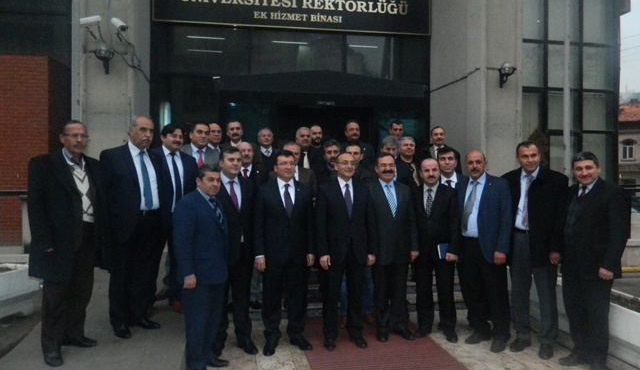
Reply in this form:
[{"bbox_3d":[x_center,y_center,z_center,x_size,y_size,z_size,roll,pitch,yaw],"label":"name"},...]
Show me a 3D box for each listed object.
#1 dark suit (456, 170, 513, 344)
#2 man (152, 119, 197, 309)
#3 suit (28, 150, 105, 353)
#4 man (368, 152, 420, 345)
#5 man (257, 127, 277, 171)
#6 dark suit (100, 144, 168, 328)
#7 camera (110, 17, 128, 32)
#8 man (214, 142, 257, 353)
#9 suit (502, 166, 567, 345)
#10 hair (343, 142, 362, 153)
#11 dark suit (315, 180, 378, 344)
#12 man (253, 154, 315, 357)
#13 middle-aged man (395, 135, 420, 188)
[{"bbox_3d":[1.504,0.649,4.222,0.520,1.500,0.360,1,2,30],"label":"dark suit"},{"bbox_3d":[-1.366,0.305,4.340,0.510,1.720,0.330,-1,2,-33],"label":"man"},{"bbox_3d":[-1.881,0.493,3.430,0.330,1.480,0.530,2,2,40],"label":"suit"},{"bbox_3d":[0.692,0.560,4.350,0.510,1.720,0.330,1,1,8],"label":"man"},{"bbox_3d":[-0.637,0.172,5.508,0.500,1.700,0.330,0,2,-5],"label":"man"},{"bbox_3d":[-1.533,0.426,3.820,0.530,1.500,0.330,-1,2,-42],"label":"dark suit"},{"bbox_3d":[-2.572,-2.055,5.900,0.280,0.095,0.095,33,21,33],"label":"camera"},{"bbox_3d":[-0.736,0.564,3.980,0.510,1.770,0.330,0,2,-28],"label":"man"},{"bbox_3d":[1.825,0.595,3.930,0.560,1.520,0.340,1,1,36],"label":"suit"},{"bbox_3d":[0.358,-0.375,4.870,0.170,0.135,0.200,1,1,4],"label":"hair"},{"bbox_3d":[0.232,0.677,4.200,0.540,1.450,0.300,0,1,-5],"label":"dark suit"},{"bbox_3d":[-0.313,0.577,4.070,0.540,1.750,0.330,0,2,-12],"label":"man"},{"bbox_3d":[1.053,0.315,5.500,0.510,1.720,0.320,0,1,0],"label":"middle-aged man"}]

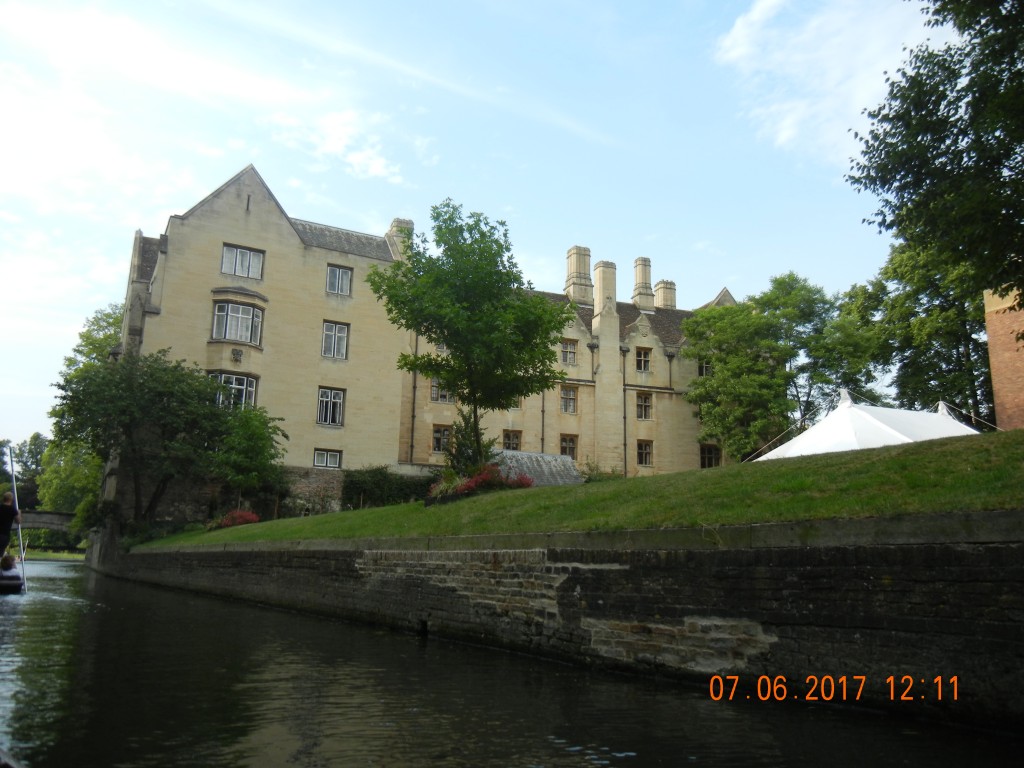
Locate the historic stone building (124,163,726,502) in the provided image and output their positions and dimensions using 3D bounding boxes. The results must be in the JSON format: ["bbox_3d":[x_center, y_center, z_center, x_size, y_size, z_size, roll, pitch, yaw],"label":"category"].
[{"bbox_3d":[-3.792,-0.261,54.287,35.700,18.500,17.000,6,-13,-23],"label":"historic stone building"}]

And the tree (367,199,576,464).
[{"bbox_3d":[-1.722,-2.045,37.665,8.918,12.421,8.300,2,-12,-3],"label":"tree"}]

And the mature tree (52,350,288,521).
[{"bbox_3d":[-13.370,2.138,34.722,9.224,7.083,8.000,6,-12,-21],"label":"mature tree"}]

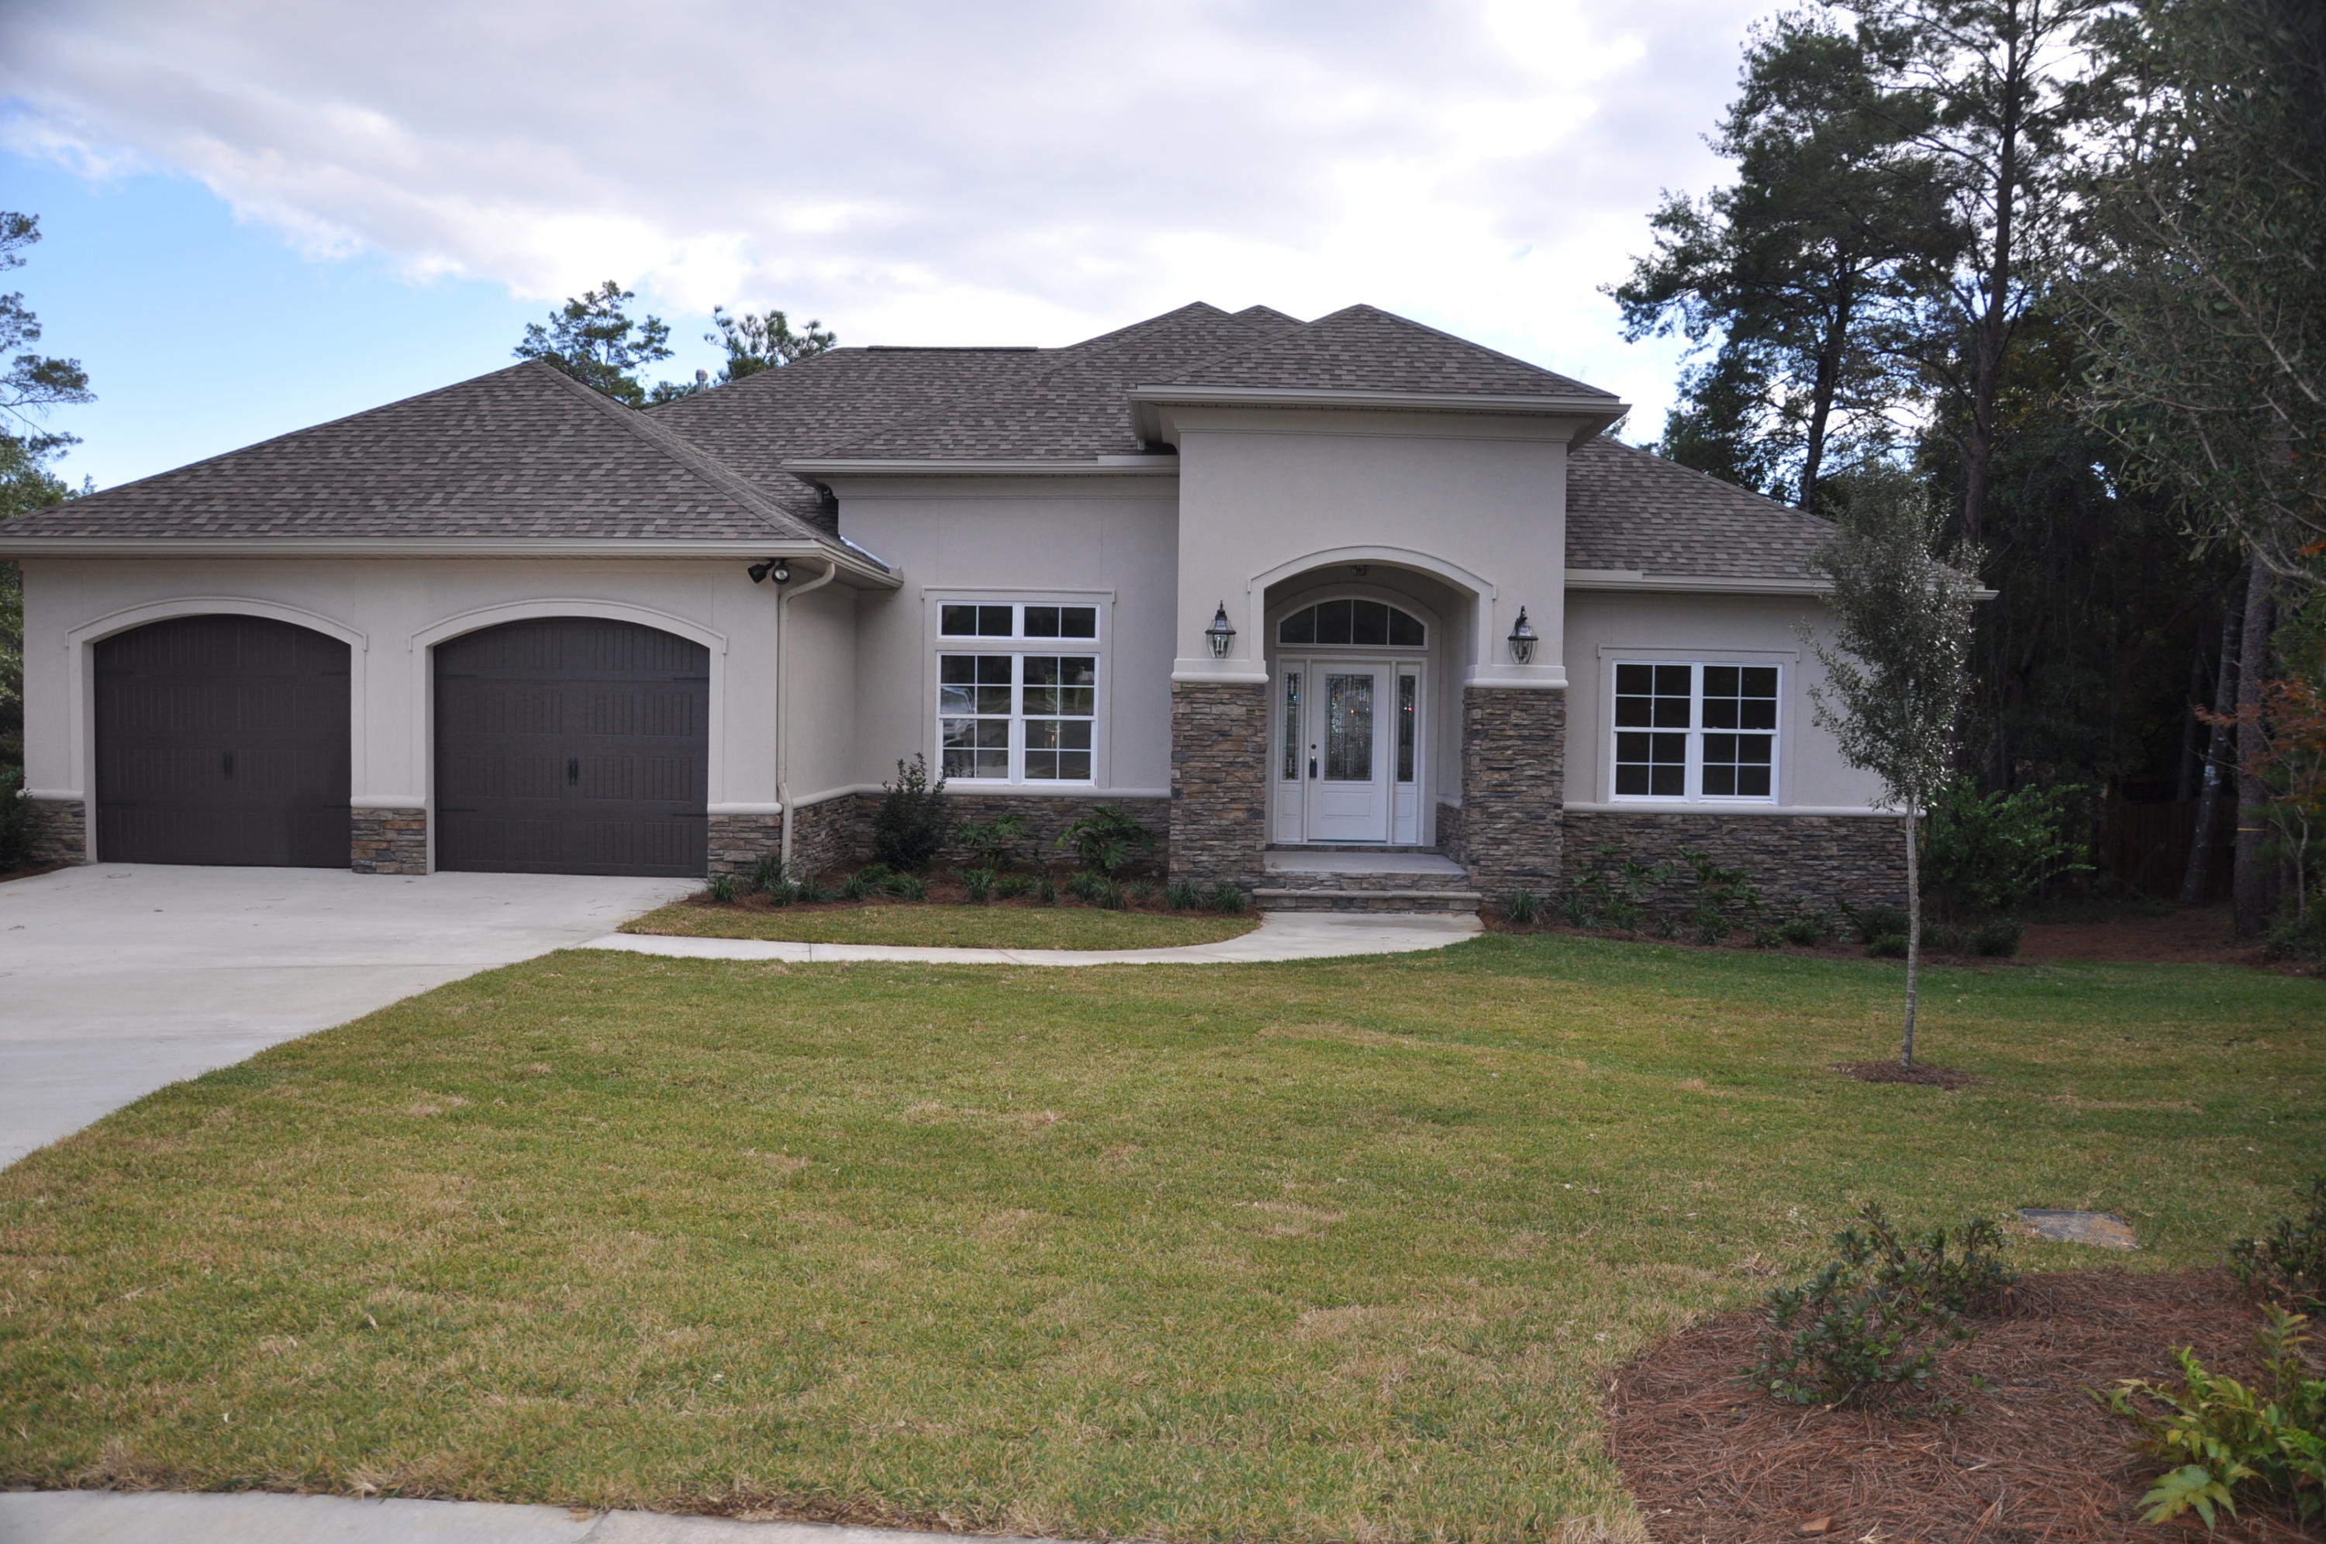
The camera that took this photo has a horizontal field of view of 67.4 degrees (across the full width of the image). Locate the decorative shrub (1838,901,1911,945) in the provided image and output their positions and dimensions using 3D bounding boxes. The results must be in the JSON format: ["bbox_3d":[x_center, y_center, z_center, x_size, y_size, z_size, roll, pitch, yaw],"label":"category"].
[{"bbox_3d":[7.387,1.575,18.100,0.700,0.419,0.600,1,2,4],"label":"decorative shrub"}]

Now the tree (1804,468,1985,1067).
[{"bbox_3d":[4.101,-0.015,9.800,0.960,3.361,0.960,2,3,23],"label":"tree"}]

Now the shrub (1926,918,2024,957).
[{"bbox_3d":[8.191,1.669,17.600,0.918,0.340,0.689,1,2,4],"label":"shrub"}]

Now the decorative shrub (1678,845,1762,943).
[{"bbox_3d":[5.735,1.259,17.950,0.800,0.974,0.720,1,2,4],"label":"decorative shrub"}]

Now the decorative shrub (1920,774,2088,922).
[{"bbox_3d":[9.979,0.881,20.700,1.789,1.706,1.610,1,2,4],"label":"decorative shrub"}]

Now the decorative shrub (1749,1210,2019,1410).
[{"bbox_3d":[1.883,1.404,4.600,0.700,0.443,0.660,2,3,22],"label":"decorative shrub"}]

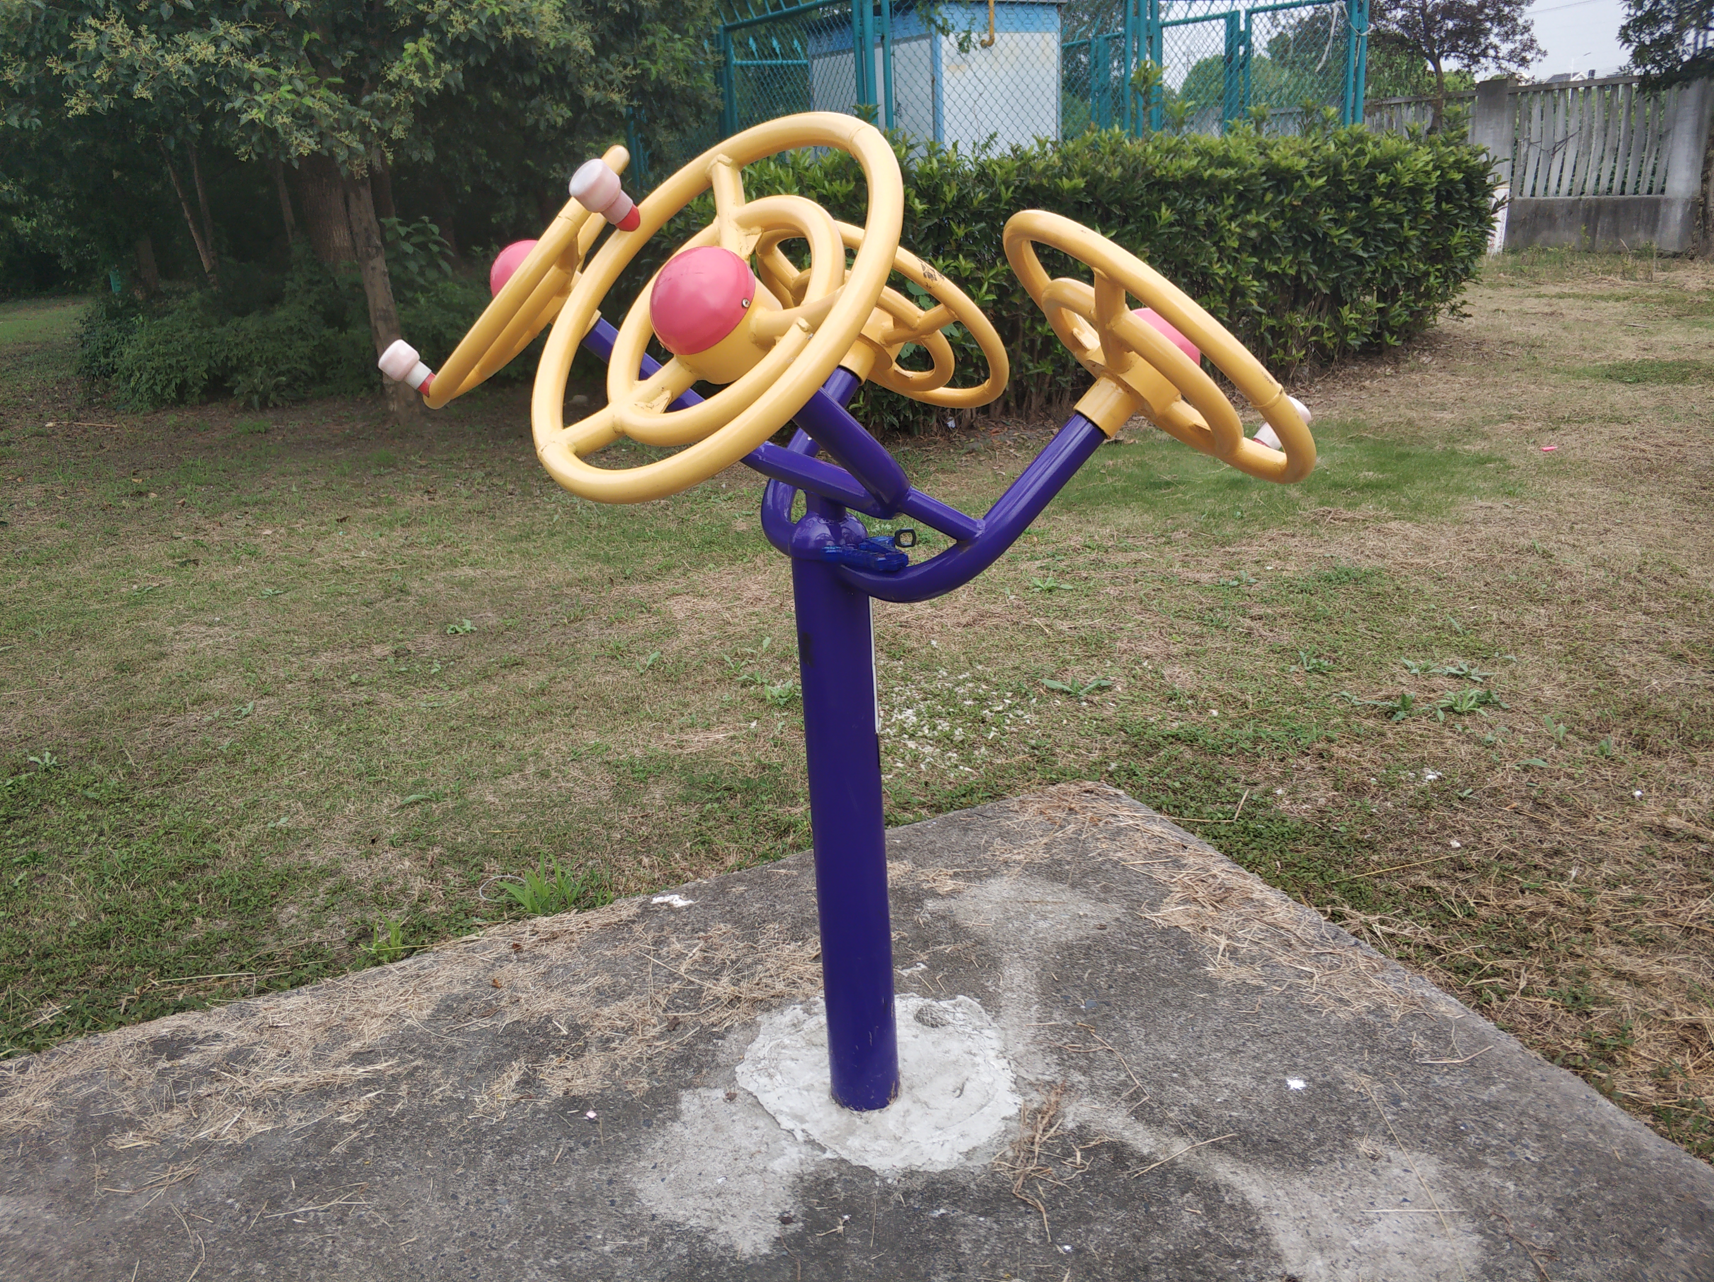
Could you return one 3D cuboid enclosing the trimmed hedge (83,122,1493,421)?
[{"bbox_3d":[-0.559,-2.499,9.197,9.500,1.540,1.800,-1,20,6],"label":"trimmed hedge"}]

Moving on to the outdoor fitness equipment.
[{"bbox_3d":[-0.034,0.044,1.992,1.020,1.520,1.150,-14,22,-27],"label":"outdoor fitness equipment"}]

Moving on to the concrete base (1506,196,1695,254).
[{"bbox_3d":[8.632,-4.792,15.440,0.220,0.630,2.230,-15,23,-30],"label":"concrete base"}]

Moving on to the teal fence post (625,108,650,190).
[{"bbox_3d":[-1.713,-3.516,10.643,0.110,2.600,0.110,-16,23,-31],"label":"teal fence post"}]

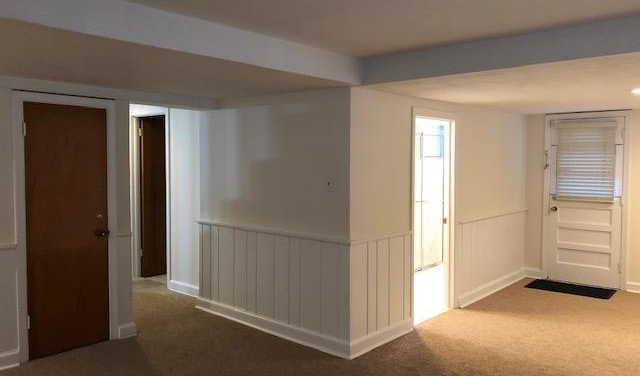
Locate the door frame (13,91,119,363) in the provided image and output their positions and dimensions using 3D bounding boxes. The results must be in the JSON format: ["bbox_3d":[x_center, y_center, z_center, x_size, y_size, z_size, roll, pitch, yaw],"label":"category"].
[{"bbox_3d":[-2.015,0.288,4.139,0.120,2.030,0.770,3,4,42],"label":"door frame"}]

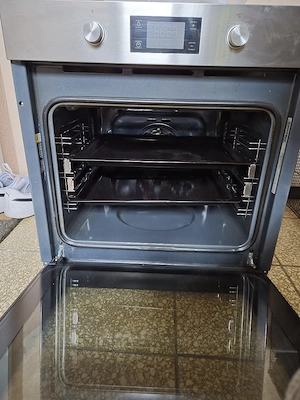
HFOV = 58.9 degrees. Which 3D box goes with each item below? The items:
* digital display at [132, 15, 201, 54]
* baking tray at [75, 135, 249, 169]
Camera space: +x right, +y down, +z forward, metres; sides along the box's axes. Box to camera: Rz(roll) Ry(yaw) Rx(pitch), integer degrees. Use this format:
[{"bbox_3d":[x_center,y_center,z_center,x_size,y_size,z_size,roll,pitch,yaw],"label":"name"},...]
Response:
[{"bbox_3d":[0.029,-0.299,0.485,0.128,0.056,0.010,2,23,1],"label":"digital display"},{"bbox_3d":[0.033,-0.159,0.850,0.455,0.028,0.380,2,23,1],"label":"baking tray"}]

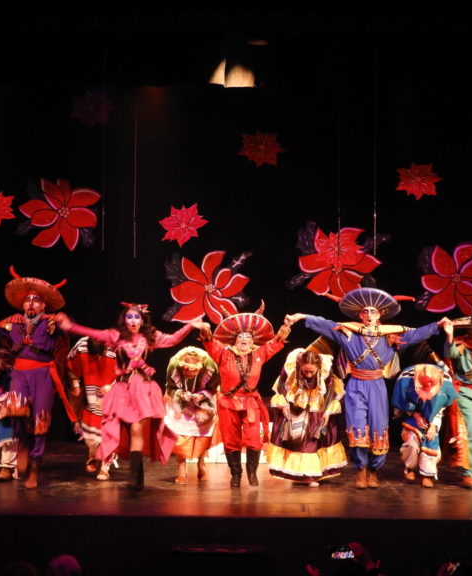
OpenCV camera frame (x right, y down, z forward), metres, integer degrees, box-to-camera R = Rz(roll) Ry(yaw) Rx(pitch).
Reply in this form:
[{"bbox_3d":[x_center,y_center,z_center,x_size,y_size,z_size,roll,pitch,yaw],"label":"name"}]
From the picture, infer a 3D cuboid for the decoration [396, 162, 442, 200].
[{"bbox_3d":[2.211,-1.283,14.700,0.554,0.458,0.050,0,-2,2],"label":"decoration"}]

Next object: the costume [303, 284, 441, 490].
[{"bbox_3d":[1.281,0.951,11.800,1.364,1.922,0.580,0,-4,2],"label":"costume"}]

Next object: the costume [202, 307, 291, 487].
[{"bbox_3d":[0.109,1.038,11.800,0.837,1.715,0.550,0,-4,2],"label":"costume"}]

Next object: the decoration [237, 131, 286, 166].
[{"bbox_3d":[0.309,-1.692,14.800,0.558,0.437,0.050,0,-2,2],"label":"decoration"}]

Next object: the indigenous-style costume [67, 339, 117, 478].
[{"bbox_3d":[-1.428,1.192,12.250,0.560,1.414,0.600,0,-4,3],"label":"indigenous-style costume"}]

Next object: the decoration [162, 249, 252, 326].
[{"bbox_3d":[-0.363,0.000,15.000,1.082,0.922,0.060,0,-2,2],"label":"decoration"}]

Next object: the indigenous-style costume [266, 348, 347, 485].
[{"bbox_3d":[0.649,1.201,11.400,0.759,1.297,0.750,0,-2,2],"label":"indigenous-style costume"}]

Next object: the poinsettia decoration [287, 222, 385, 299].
[{"bbox_3d":[1.223,-0.320,15.000,1.205,0.996,0.060,0,-2,2],"label":"poinsettia decoration"}]

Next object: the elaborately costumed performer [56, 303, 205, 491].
[{"bbox_3d":[-0.960,0.987,11.100,1.334,1.695,0.650,0,-2,2],"label":"elaborately costumed performer"}]

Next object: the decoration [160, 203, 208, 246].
[{"bbox_3d":[-0.641,-0.791,15.200,0.589,0.542,0.070,0,-4,2],"label":"decoration"}]

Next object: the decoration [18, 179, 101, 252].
[{"bbox_3d":[-2.170,-0.904,15.000,1.008,0.885,0.060,0,-2,2],"label":"decoration"}]

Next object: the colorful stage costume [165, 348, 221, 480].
[{"bbox_3d":[-0.430,1.256,12.150,0.570,1.352,0.620,0,-4,-2],"label":"colorful stage costume"}]

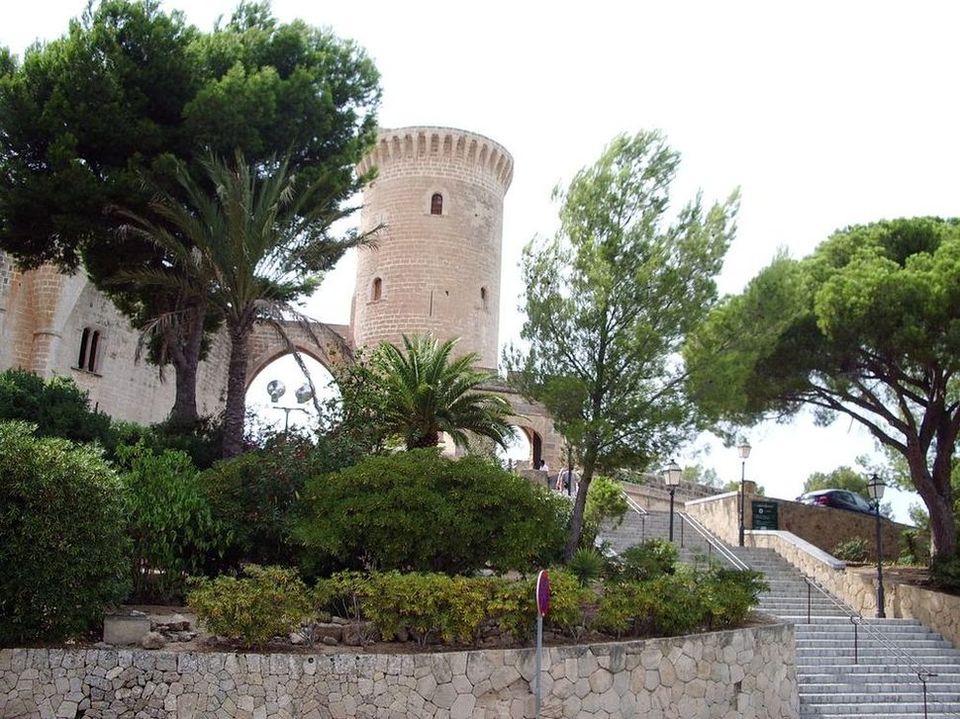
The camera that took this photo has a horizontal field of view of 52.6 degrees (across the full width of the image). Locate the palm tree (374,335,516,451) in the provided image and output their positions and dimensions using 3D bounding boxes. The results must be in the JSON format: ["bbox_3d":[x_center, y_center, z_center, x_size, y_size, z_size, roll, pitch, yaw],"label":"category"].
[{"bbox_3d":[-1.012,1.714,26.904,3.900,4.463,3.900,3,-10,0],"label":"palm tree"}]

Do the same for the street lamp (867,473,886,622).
[{"bbox_3d":[9.872,4.581,24.019,0.430,3.529,0.430,5,-11,-10],"label":"street lamp"}]

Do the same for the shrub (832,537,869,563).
[{"bbox_3d":[11.857,6.101,31.077,1.150,0.850,1.000,5,-11,-12],"label":"shrub"}]

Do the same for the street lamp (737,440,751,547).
[{"bbox_3d":[8.706,4.388,32.017,0.430,3.505,0.430,5,-11,-10],"label":"street lamp"}]

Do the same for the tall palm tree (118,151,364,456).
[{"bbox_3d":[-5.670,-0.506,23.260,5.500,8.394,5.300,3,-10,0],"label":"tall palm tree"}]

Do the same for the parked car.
[{"bbox_3d":[15.444,6.296,41.851,4.100,1.420,1.720,12,-13,-24],"label":"parked car"}]

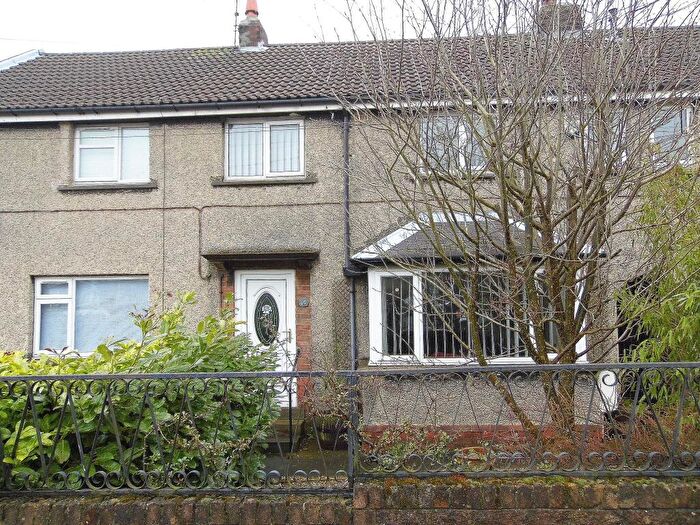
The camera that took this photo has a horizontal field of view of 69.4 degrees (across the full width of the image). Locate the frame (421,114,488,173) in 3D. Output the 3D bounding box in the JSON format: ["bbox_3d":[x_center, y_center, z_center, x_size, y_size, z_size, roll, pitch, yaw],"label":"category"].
[{"bbox_3d":[1.693,-1.840,7.915,1.192,0.944,0.090,-1,-4,3],"label":"frame"}]

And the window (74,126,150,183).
[{"bbox_3d":[-3.855,-1.747,8.247,1.269,0.967,0.090,-1,-4,3],"label":"window"}]

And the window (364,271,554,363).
[{"bbox_3d":[1.739,0.751,7.223,2.918,1.319,0.700,-1,-4,3],"label":"window"}]

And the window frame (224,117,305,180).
[{"bbox_3d":[-1.360,-1.807,8.099,1.285,1.006,0.090,-1,-4,3],"label":"window frame"}]

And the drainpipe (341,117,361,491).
[{"bbox_3d":[0.007,0.245,7.700,0.200,5.164,0.130,-1,-4,3],"label":"drainpipe"}]

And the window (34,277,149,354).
[{"bbox_3d":[-4.108,0.874,8.078,1.881,1.281,0.090,-1,-4,3],"label":"window"}]

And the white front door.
[{"bbox_3d":[-1.300,1.171,7.881,0.956,2.105,0.100,-1,-4,3],"label":"white front door"}]

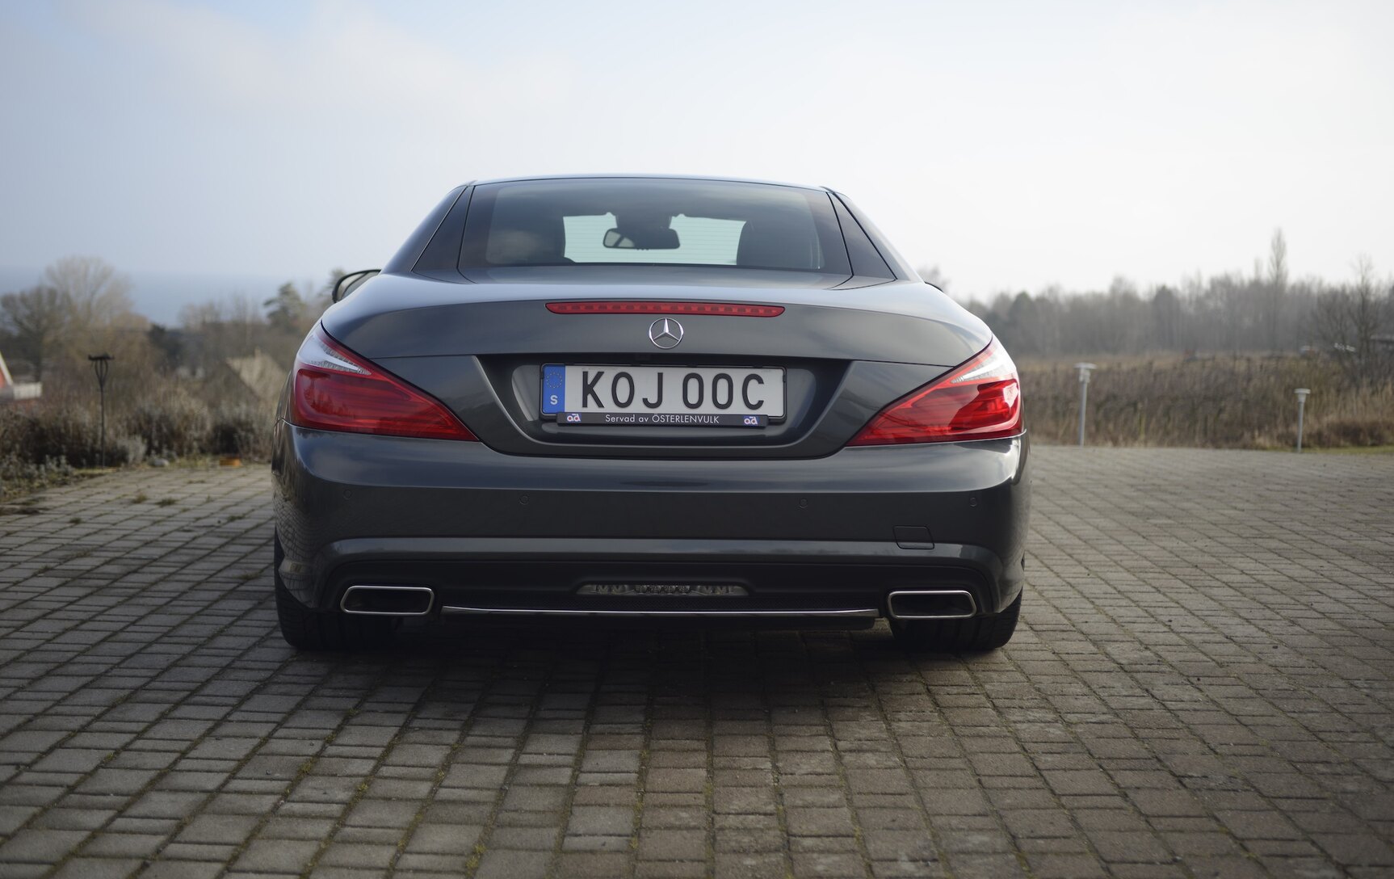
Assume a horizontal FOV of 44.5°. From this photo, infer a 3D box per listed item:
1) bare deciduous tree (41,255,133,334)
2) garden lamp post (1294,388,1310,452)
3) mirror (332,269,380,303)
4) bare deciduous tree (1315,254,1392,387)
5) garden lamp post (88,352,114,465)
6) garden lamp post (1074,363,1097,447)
[{"bbox_3d":[-40.082,-7.982,112.000,6.100,8.400,6.100,1,5,0],"label":"bare deciduous tree"},{"bbox_3d":[5.747,-0.179,16.200,0.158,0.620,0.158,1,5,0],"label":"garden lamp post"},{"bbox_3d":[-1.121,-0.503,5.810,0.240,0.160,0.150,1,6,-6],"label":"mirror"},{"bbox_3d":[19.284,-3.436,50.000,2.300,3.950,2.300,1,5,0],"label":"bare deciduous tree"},{"bbox_3d":[-3.130,-0.149,8.950,0.135,0.600,0.135,1,5,0],"label":"garden lamp post"},{"bbox_3d":[2.779,-0.234,12.200,0.160,0.630,0.160,1,5,0],"label":"garden lamp post"}]

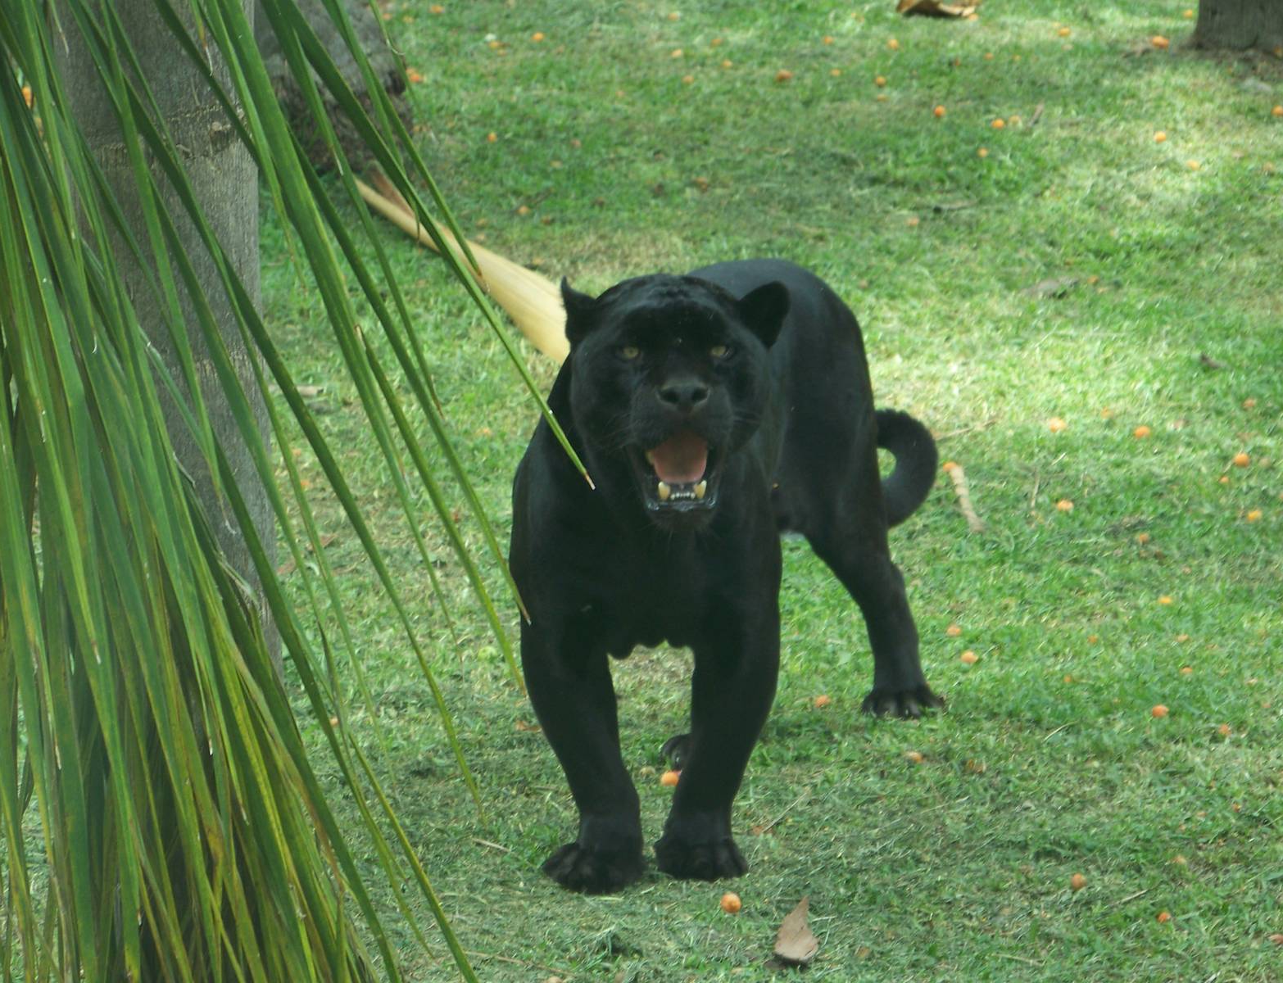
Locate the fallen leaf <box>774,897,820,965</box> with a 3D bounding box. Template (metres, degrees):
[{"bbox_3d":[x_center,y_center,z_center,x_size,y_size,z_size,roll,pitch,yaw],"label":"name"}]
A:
[{"bbox_3d":[0.159,0.450,7.590,0.048,0.045,0.080,0,13,0],"label":"fallen leaf"}]

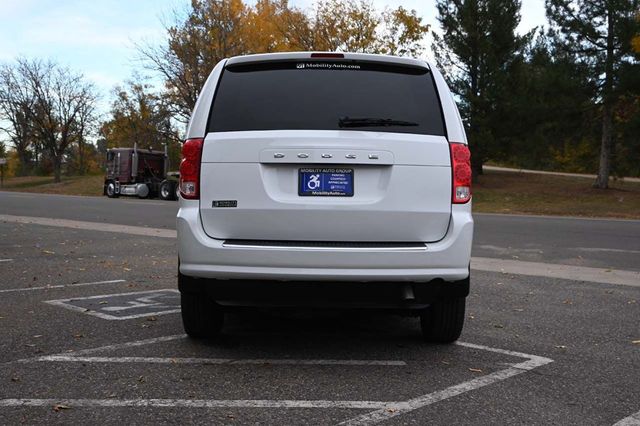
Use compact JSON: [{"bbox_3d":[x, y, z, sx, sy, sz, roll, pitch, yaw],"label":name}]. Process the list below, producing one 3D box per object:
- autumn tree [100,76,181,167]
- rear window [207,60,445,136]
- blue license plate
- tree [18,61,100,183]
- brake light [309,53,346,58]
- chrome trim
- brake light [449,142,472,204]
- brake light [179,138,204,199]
[{"bbox_3d":[-18.652,-8.573,72.000,8.300,11.200,7.800,1,2,0],"label":"autumn tree"},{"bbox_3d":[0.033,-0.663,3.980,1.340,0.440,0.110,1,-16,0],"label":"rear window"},{"bbox_3d":[0.036,-0.170,3.870,0.313,0.158,0.020,1,2,0],"label":"blue license plate"},{"bbox_3d":[-25.761,-9.078,68.000,7.800,12.000,7.400,1,2,0],"label":"tree"},{"bbox_3d":[0.045,-0.913,4.030,0.193,0.033,0.040,1,2,0],"label":"brake light"},{"bbox_3d":[0.030,0.184,3.810,1.130,0.045,0.070,1,2,0],"label":"chrome trim"},{"bbox_3d":[0.819,-0.227,4.020,0.135,0.345,0.160,1,2,0],"label":"brake light"},{"bbox_3d":[-0.742,-0.255,4.000,0.135,0.345,0.160,1,2,0],"label":"brake light"}]

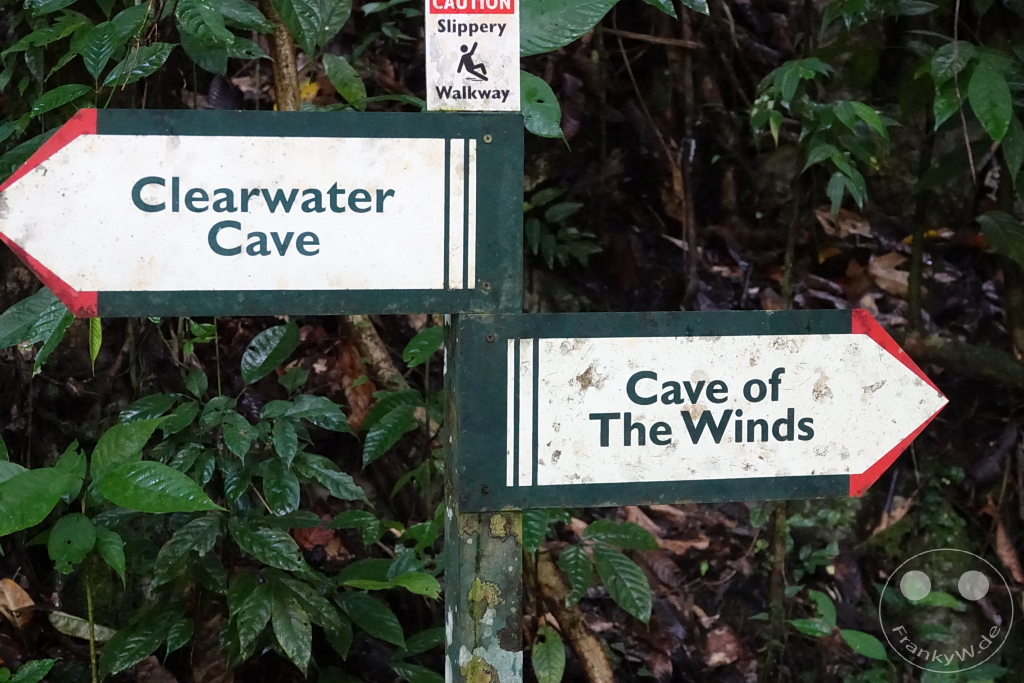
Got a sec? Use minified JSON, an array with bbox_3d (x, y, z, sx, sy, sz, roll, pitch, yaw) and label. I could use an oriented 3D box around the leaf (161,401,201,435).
[{"bbox_3d":[-0.523,0.123,3.820,0.044,0.018,0.087,29,59,25],"label":"leaf"}]

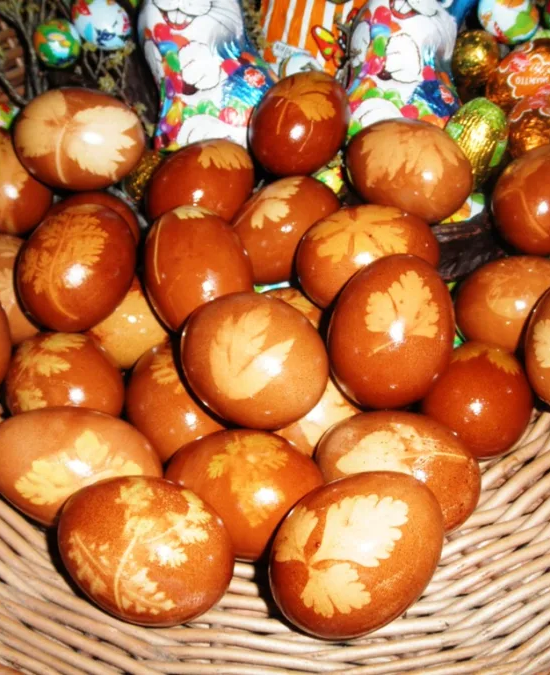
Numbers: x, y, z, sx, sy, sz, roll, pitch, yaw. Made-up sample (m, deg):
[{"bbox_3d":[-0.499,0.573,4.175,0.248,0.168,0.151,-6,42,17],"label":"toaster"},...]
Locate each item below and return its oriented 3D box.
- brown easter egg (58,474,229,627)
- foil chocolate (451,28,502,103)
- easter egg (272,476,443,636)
[{"bbox_3d":[-0.040,0.067,0.231,0.057,0.044,0.044,16,55,10],"label":"brown easter egg"},{"bbox_3d":[0.109,-0.148,0.395,0.026,0.035,0.026,2,35,-2],"label":"foil chocolate"},{"bbox_3d":[0.024,0.064,0.218,0.056,0.043,0.043,-38,56,-6],"label":"easter egg"}]

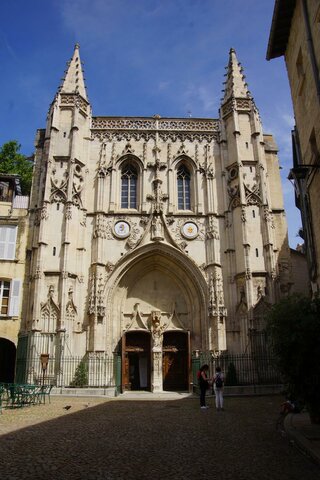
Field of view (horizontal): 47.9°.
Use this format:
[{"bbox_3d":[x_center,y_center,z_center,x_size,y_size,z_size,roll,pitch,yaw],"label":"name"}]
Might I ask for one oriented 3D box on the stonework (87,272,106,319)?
[{"bbox_3d":[-3.617,3.177,20.630,1.075,2.610,0.600,0,-16,-2],"label":"stonework"}]

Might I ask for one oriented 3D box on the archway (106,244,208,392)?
[{"bbox_3d":[-0.147,4.472,21.100,5.657,8.232,1.500,0,-16,-2],"label":"archway"}]

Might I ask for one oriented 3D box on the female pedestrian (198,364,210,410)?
[{"bbox_3d":[1.883,6.068,14.926,0.480,1.650,0.430,1,-17,-5],"label":"female pedestrian"}]

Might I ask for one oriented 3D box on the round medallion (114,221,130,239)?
[{"bbox_3d":[-2.301,-0.626,21.945,1.033,1.167,0.200,0,-16,-2],"label":"round medallion"}]

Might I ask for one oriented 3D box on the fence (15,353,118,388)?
[{"bbox_3d":[-4.781,6.761,18.541,5.309,1.648,0.150,0,-17,-2],"label":"fence"}]

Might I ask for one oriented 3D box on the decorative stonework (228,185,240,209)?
[{"bbox_3d":[4.582,-2.670,22.140,0.300,1.219,0.950,10,-20,-30],"label":"decorative stonework"}]

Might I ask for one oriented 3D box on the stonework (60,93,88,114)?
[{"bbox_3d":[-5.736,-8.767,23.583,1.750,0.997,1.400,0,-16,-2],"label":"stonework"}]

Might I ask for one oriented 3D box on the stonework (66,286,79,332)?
[{"bbox_3d":[-4.717,3.686,19.452,0.320,2.341,0.750,-13,-20,36],"label":"stonework"}]

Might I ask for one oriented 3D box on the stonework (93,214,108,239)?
[{"bbox_3d":[-3.590,-0.779,21.840,0.911,1.523,0.450,0,-16,-2],"label":"stonework"}]

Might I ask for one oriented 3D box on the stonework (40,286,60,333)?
[{"bbox_3d":[-5.897,3.635,19.299,1.078,2.559,0.400,0,-17,-2],"label":"stonework"}]

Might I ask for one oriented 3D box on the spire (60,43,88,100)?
[{"bbox_3d":[-6.002,-11.773,25.354,2.300,5.216,1.989,0,-17,-2],"label":"spire"}]

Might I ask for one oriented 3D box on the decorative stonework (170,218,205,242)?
[{"bbox_3d":[1.690,-0.613,22.033,2.089,1.494,0.300,0,-17,-2],"label":"decorative stonework"}]

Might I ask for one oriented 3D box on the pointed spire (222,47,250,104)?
[{"bbox_3d":[5.212,-11.300,24.983,1.800,4.959,1.650,0,-16,-2],"label":"pointed spire"}]

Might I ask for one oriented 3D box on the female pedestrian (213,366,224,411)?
[{"bbox_3d":[2.457,6.086,14.751,0.470,1.650,0.420,4,-18,-14],"label":"female pedestrian"}]

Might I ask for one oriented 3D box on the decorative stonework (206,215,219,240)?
[{"bbox_3d":[3.188,-0.665,22.041,0.734,1.536,0.450,0,-16,-2],"label":"decorative stonework"}]

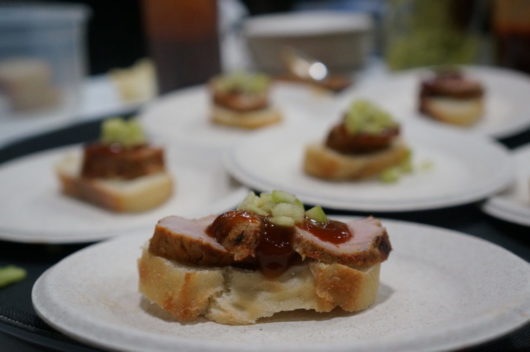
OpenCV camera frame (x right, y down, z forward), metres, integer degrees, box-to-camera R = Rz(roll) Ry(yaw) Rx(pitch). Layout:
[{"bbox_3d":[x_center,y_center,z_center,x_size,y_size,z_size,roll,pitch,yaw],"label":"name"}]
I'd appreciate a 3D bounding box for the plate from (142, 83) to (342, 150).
[{"bbox_3d":[-0.017,-0.046,0.466,0.163,0.015,0.163,0,22,0],"label":"plate"}]

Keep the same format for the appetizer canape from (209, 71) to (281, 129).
[{"bbox_3d":[-0.015,-0.062,0.462,0.052,0.038,0.041,7,23,16],"label":"appetizer canape"}]

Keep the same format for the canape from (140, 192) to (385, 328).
[{"bbox_3d":[0.000,0.022,0.192,0.077,0.037,0.042,-1,8,-4],"label":"canape"}]

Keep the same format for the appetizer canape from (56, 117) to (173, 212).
[{"bbox_3d":[-0.077,-0.009,0.303,0.051,0.037,0.039,12,24,29],"label":"appetizer canape"}]

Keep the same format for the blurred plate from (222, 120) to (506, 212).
[{"bbox_3d":[0.053,-0.008,0.327,0.163,0.015,0.163,0,21,0],"label":"blurred plate"}]

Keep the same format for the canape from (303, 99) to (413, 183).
[{"bbox_3d":[0.049,-0.022,0.321,0.052,0.037,0.041,-3,21,-7],"label":"canape"}]

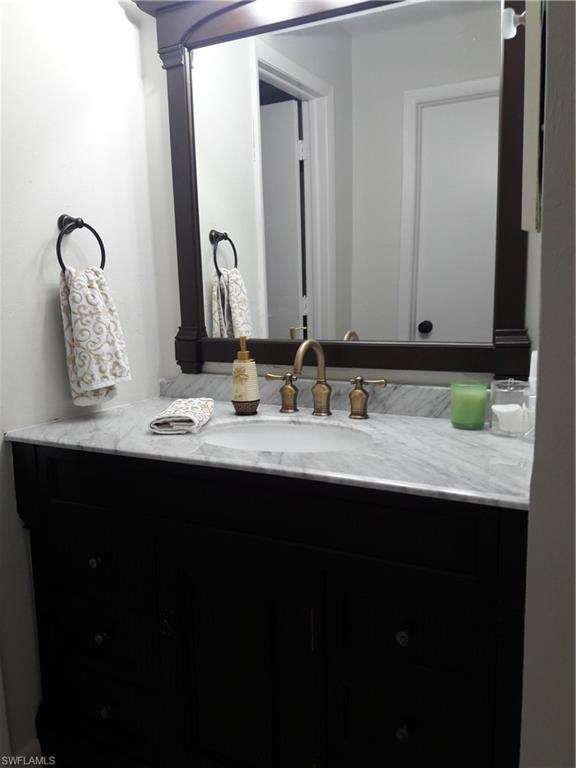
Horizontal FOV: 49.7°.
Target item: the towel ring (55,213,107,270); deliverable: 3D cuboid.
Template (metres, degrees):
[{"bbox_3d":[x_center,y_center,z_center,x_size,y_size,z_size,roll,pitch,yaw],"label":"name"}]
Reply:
[{"bbox_3d":[-0.546,-0.341,1.604,0.082,0.182,0.162,3,10,27],"label":"towel ring"}]

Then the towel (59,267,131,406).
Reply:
[{"bbox_3d":[-0.515,-0.128,1.625,0.110,0.350,0.215,3,10,27],"label":"towel"}]

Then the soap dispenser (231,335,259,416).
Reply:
[{"bbox_3d":[-0.113,-0.023,1.684,0.078,0.207,0.084,-2,9,-4],"label":"soap dispenser"}]

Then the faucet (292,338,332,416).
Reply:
[{"bbox_3d":[0.060,-0.011,1.589,0.053,0.207,0.188,3,10,27],"label":"faucet"}]

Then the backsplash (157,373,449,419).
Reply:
[{"bbox_3d":[0.124,0.025,1.727,1.190,0.088,0.021,3,10,27],"label":"backsplash"}]

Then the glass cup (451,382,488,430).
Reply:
[{"bbox_3d":[0.440,0.051,1.506,0.086,0.096,0.086,3,10,27],"label":"glass cup"}]

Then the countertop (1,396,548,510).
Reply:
[{"bbox_3d":[-0.010,0.120,1.496,1.210,0.020,0.575,3,10,27],"label":"countertop"}]

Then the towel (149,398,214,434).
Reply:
[{"bbox_3d":[-0.254,0.081,1.587,0.120,0.040,0.240,0,9,6],"label":"towel"}]

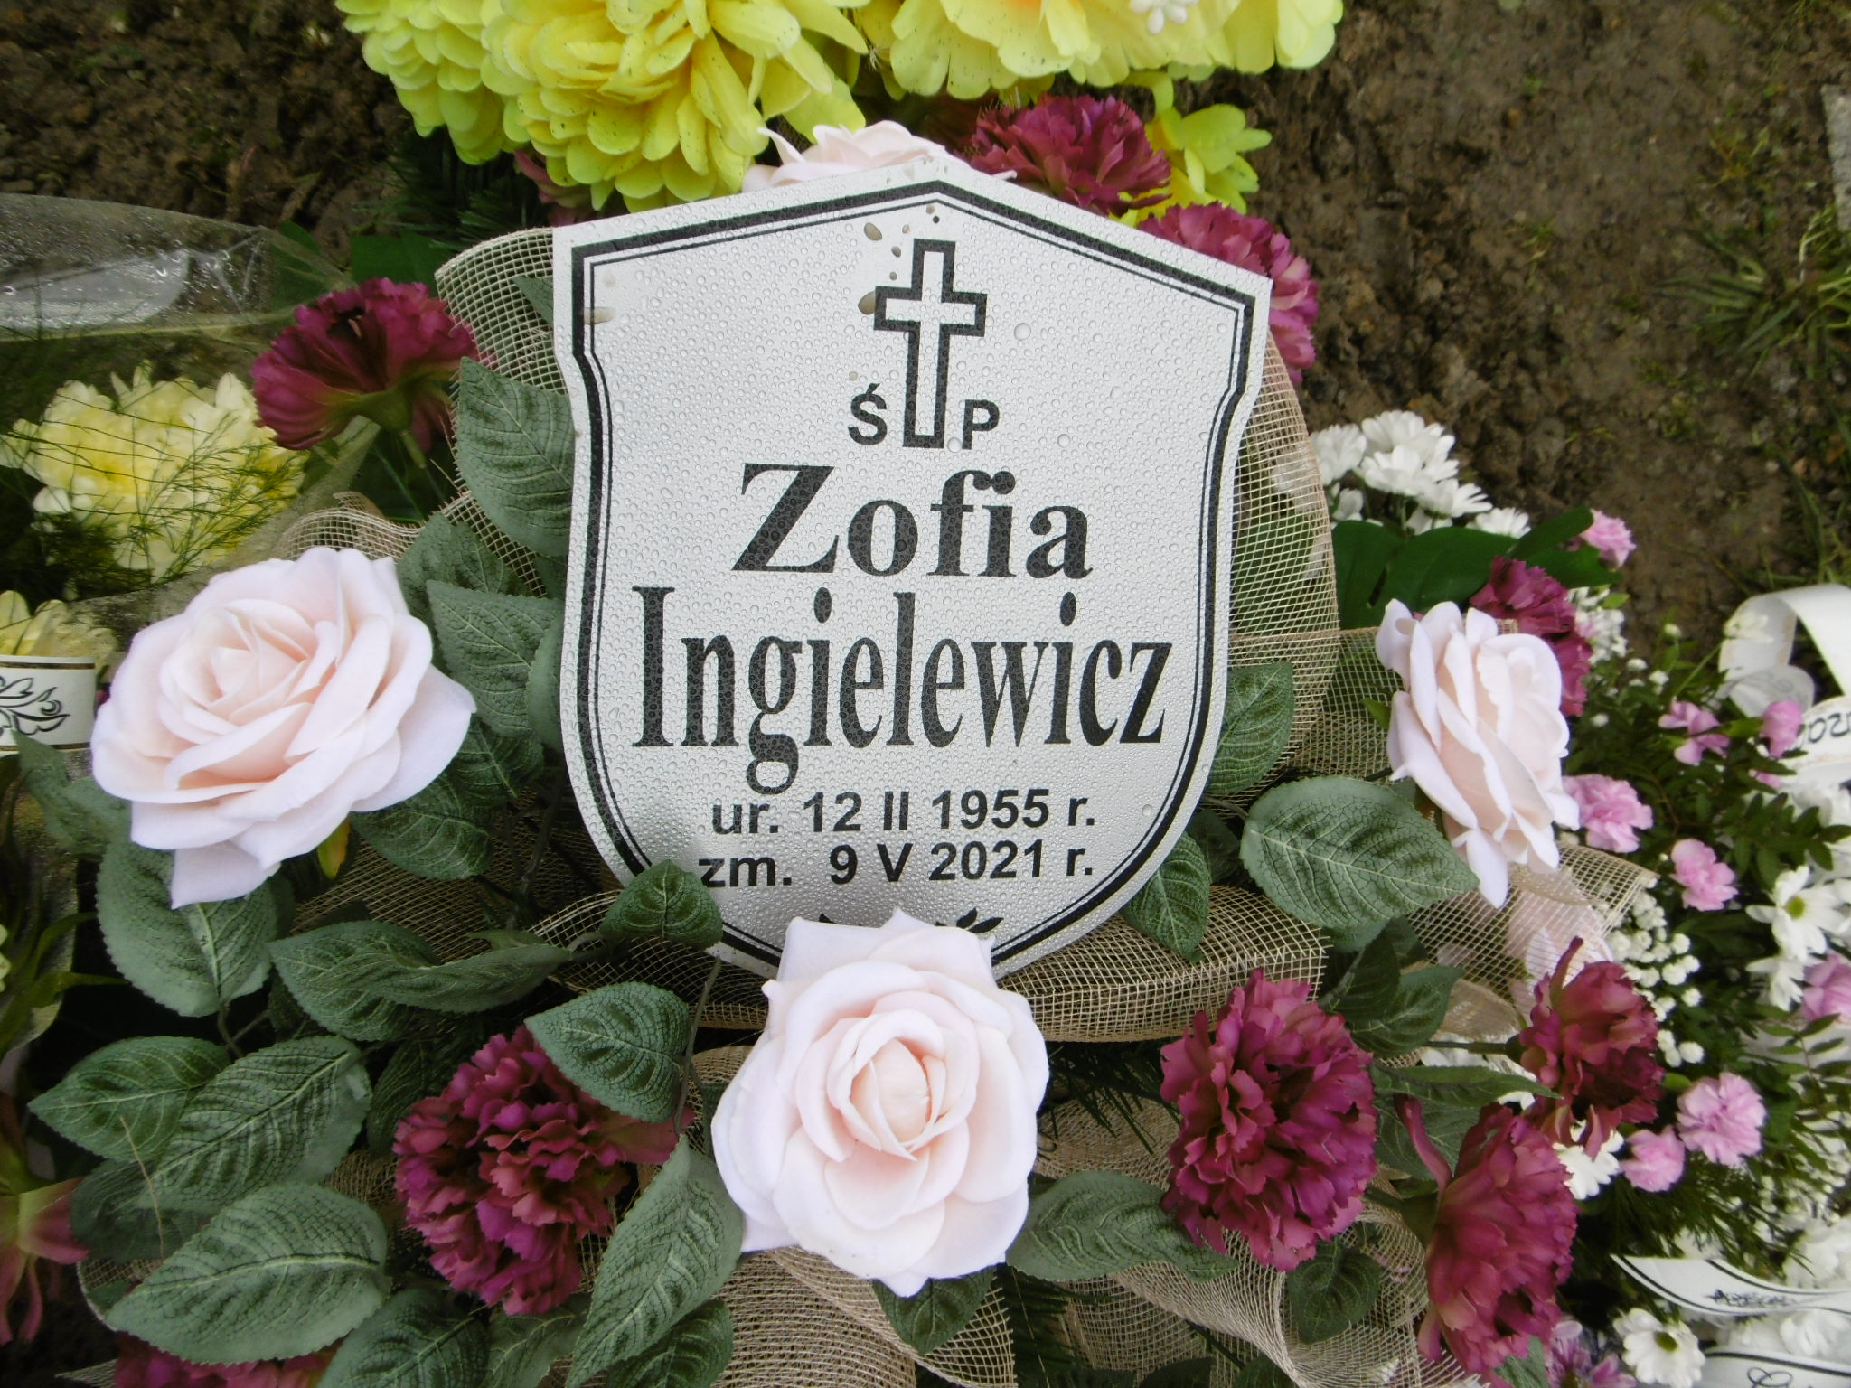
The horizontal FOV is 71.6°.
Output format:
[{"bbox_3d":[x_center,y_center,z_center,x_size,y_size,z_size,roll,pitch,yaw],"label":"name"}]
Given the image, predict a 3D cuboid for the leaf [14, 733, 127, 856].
[{"bbox_3d":[-0.324,0.038,0.490,0.044,0.015,0.062,-39,67,5],"label":"leaf"}]

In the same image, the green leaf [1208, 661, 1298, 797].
[{"bbox_3d":[0.112,0.013,0.455,0.046,0.012,0.062,28,73,-1],"label":"green leaf"}]

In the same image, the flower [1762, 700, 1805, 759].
[{"bbox_3d":[0.377,0.015,0.565,0.019,0.020,0.026,-9,73,-25],"label":"flower"}]

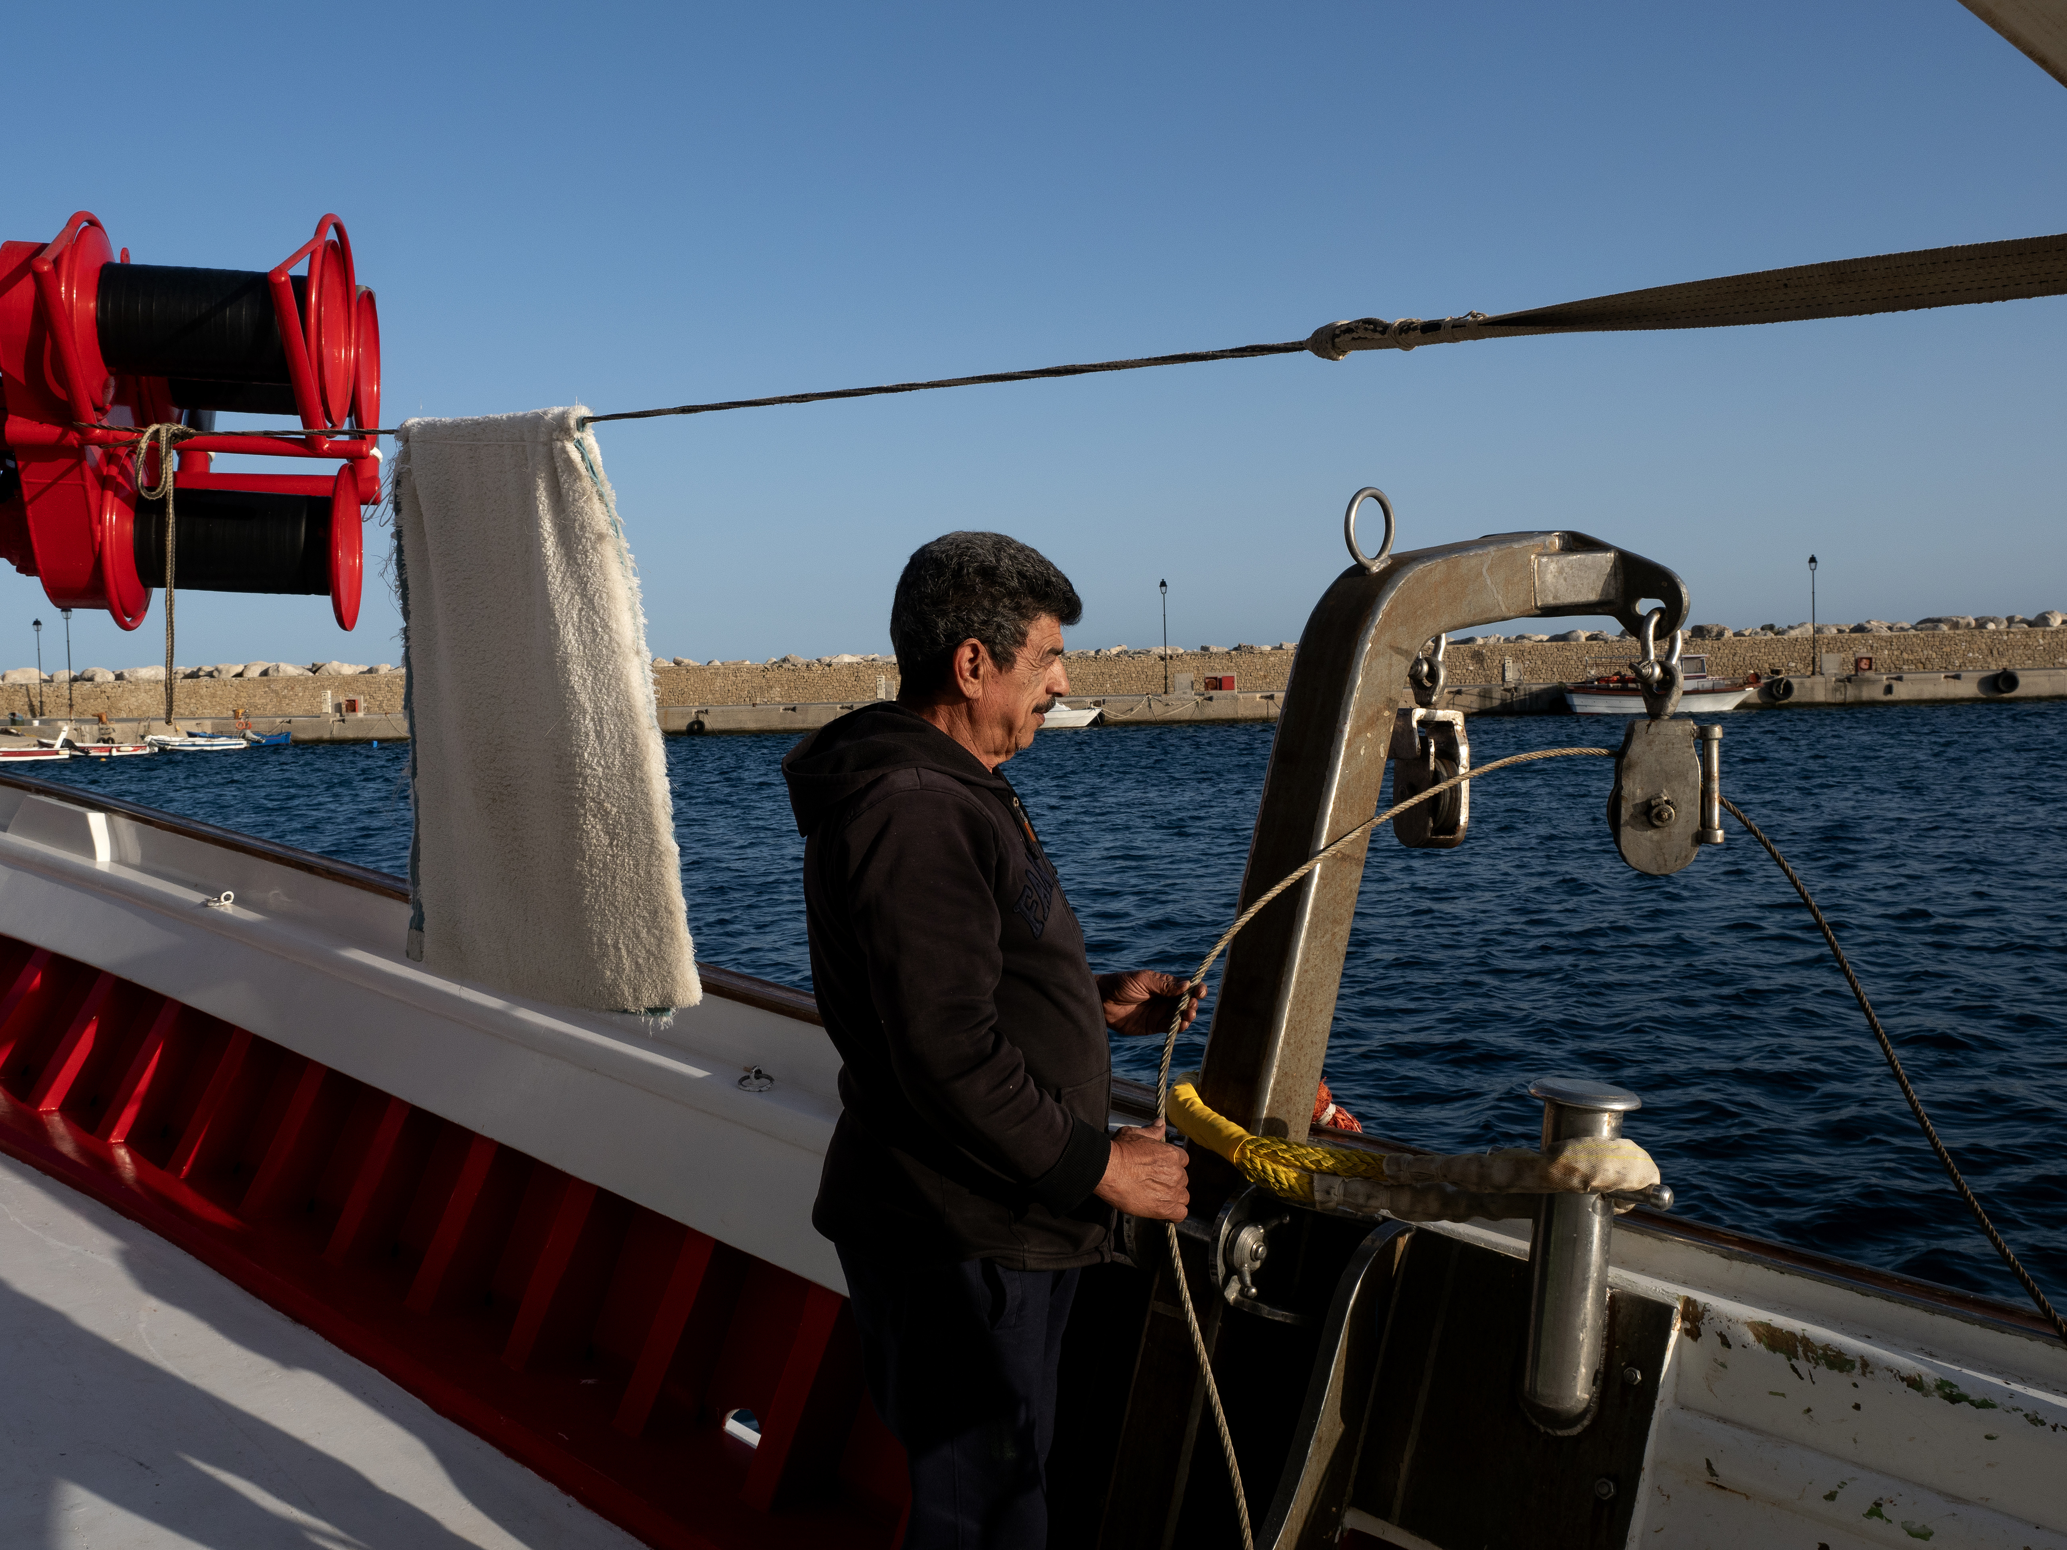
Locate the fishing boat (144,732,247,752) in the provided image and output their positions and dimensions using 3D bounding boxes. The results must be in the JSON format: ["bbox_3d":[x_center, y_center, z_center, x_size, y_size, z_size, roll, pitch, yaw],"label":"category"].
[{"bbox_3d":[-35.090,-1.366,75.000,4.200,0.850,1.600,-1,4,11],"label":"fishing boat"}]

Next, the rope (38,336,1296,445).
[{"bbox_3d":[-1.021,-0.599,3.003,0.030,0.070,3.680,-5,10,-44],"label":"rope"}]

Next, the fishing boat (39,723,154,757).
[{"bbox_3d":[-38.201,-1.441,73.000,4.600,1.300,1.700,-1,4,11],"label":"fishing boat"}]

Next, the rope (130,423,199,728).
[{"bbox_3d":[-1.867,-0.429,3.850,0.080,0.650,0.110,2,5,45],"label":"rope"}]

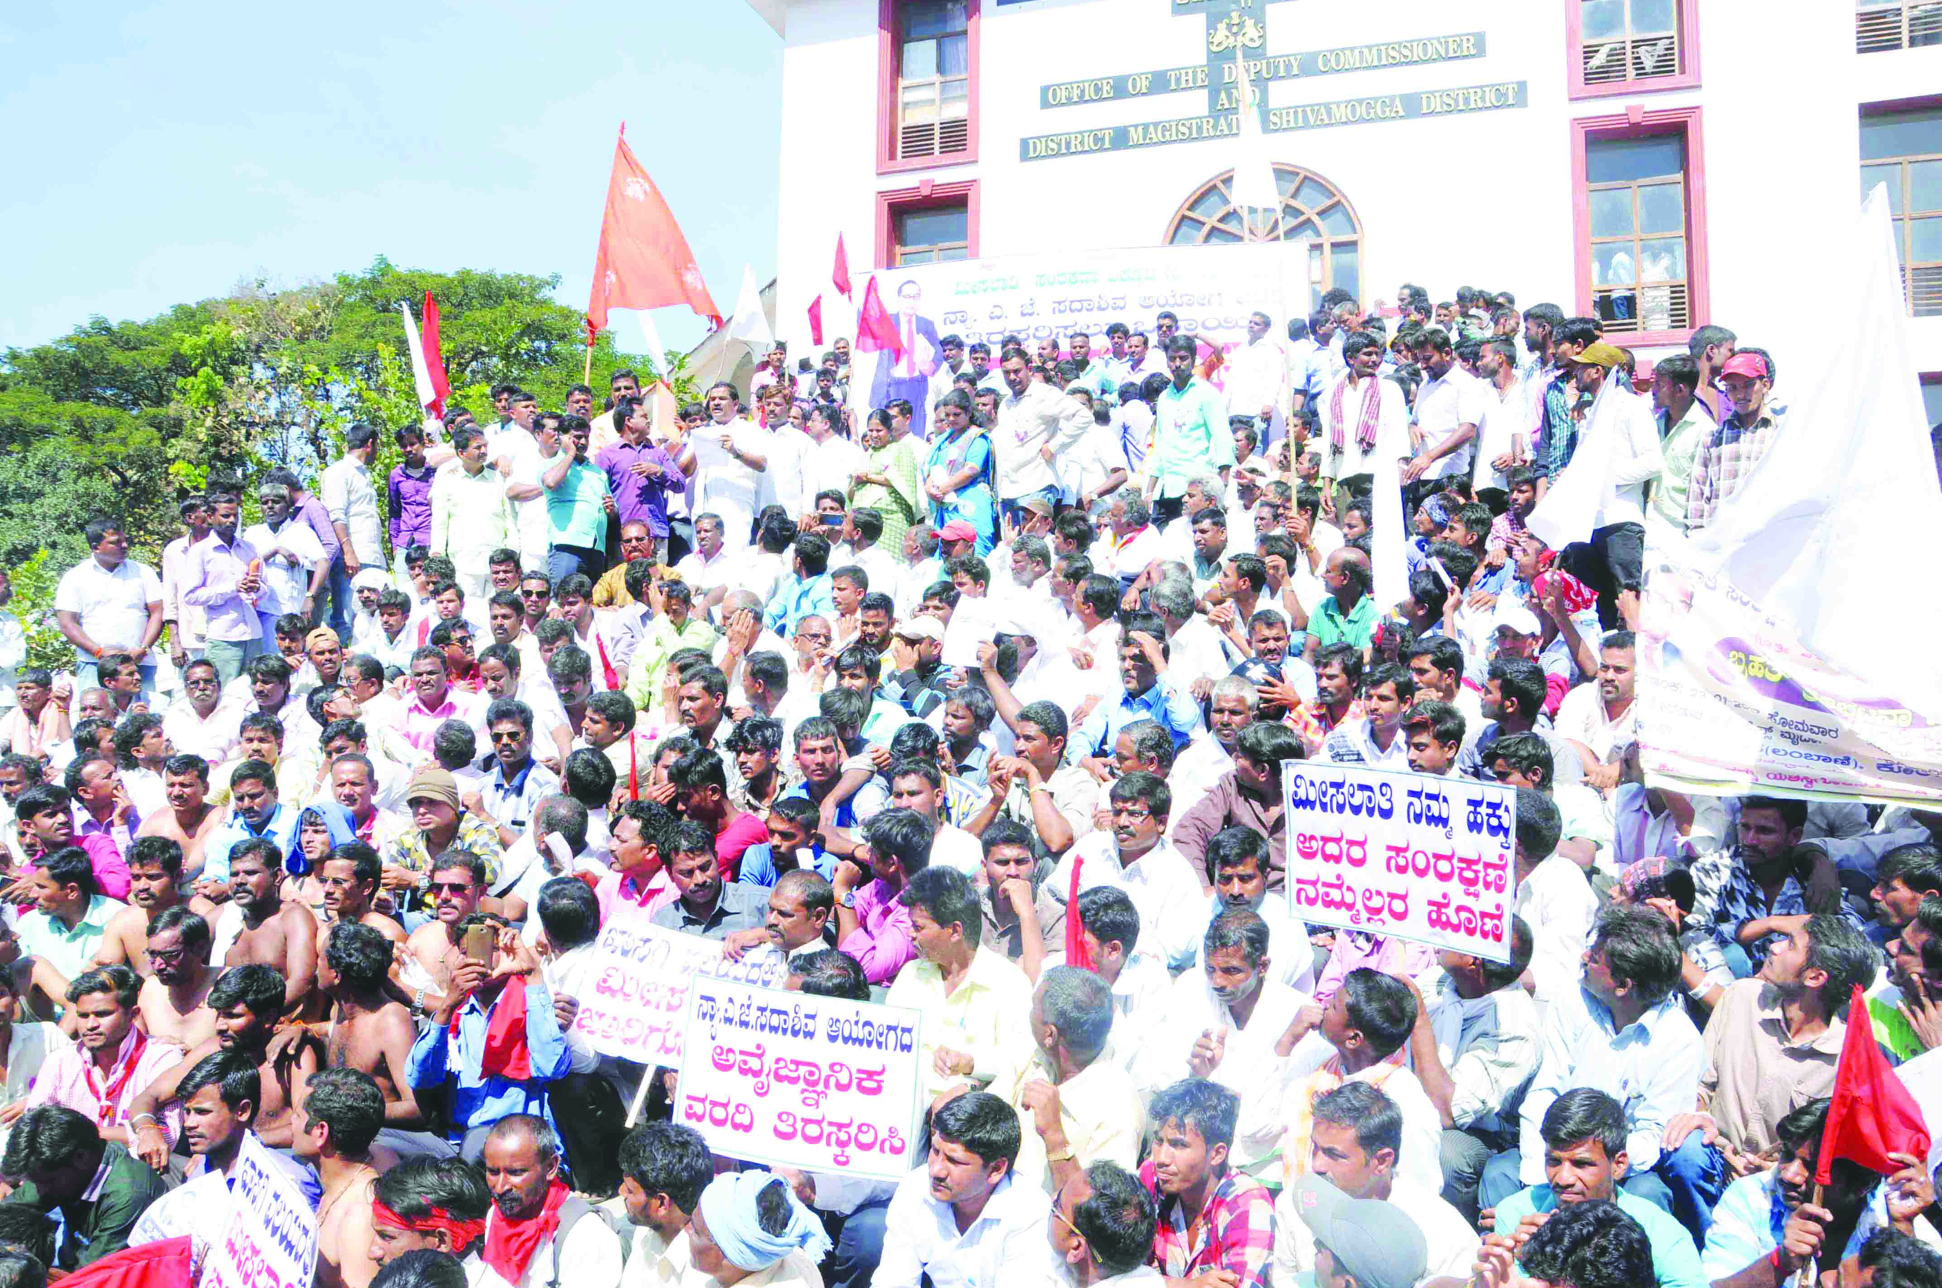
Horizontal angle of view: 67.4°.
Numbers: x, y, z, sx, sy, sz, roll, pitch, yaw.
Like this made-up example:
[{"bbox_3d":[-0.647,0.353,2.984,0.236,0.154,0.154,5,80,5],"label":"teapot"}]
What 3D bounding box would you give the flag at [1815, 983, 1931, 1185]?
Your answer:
[{"bbox_3d":[1.705,0.832,2.750,0.200,0.365,0.100,-2,-6,27],"label":"flag"}]

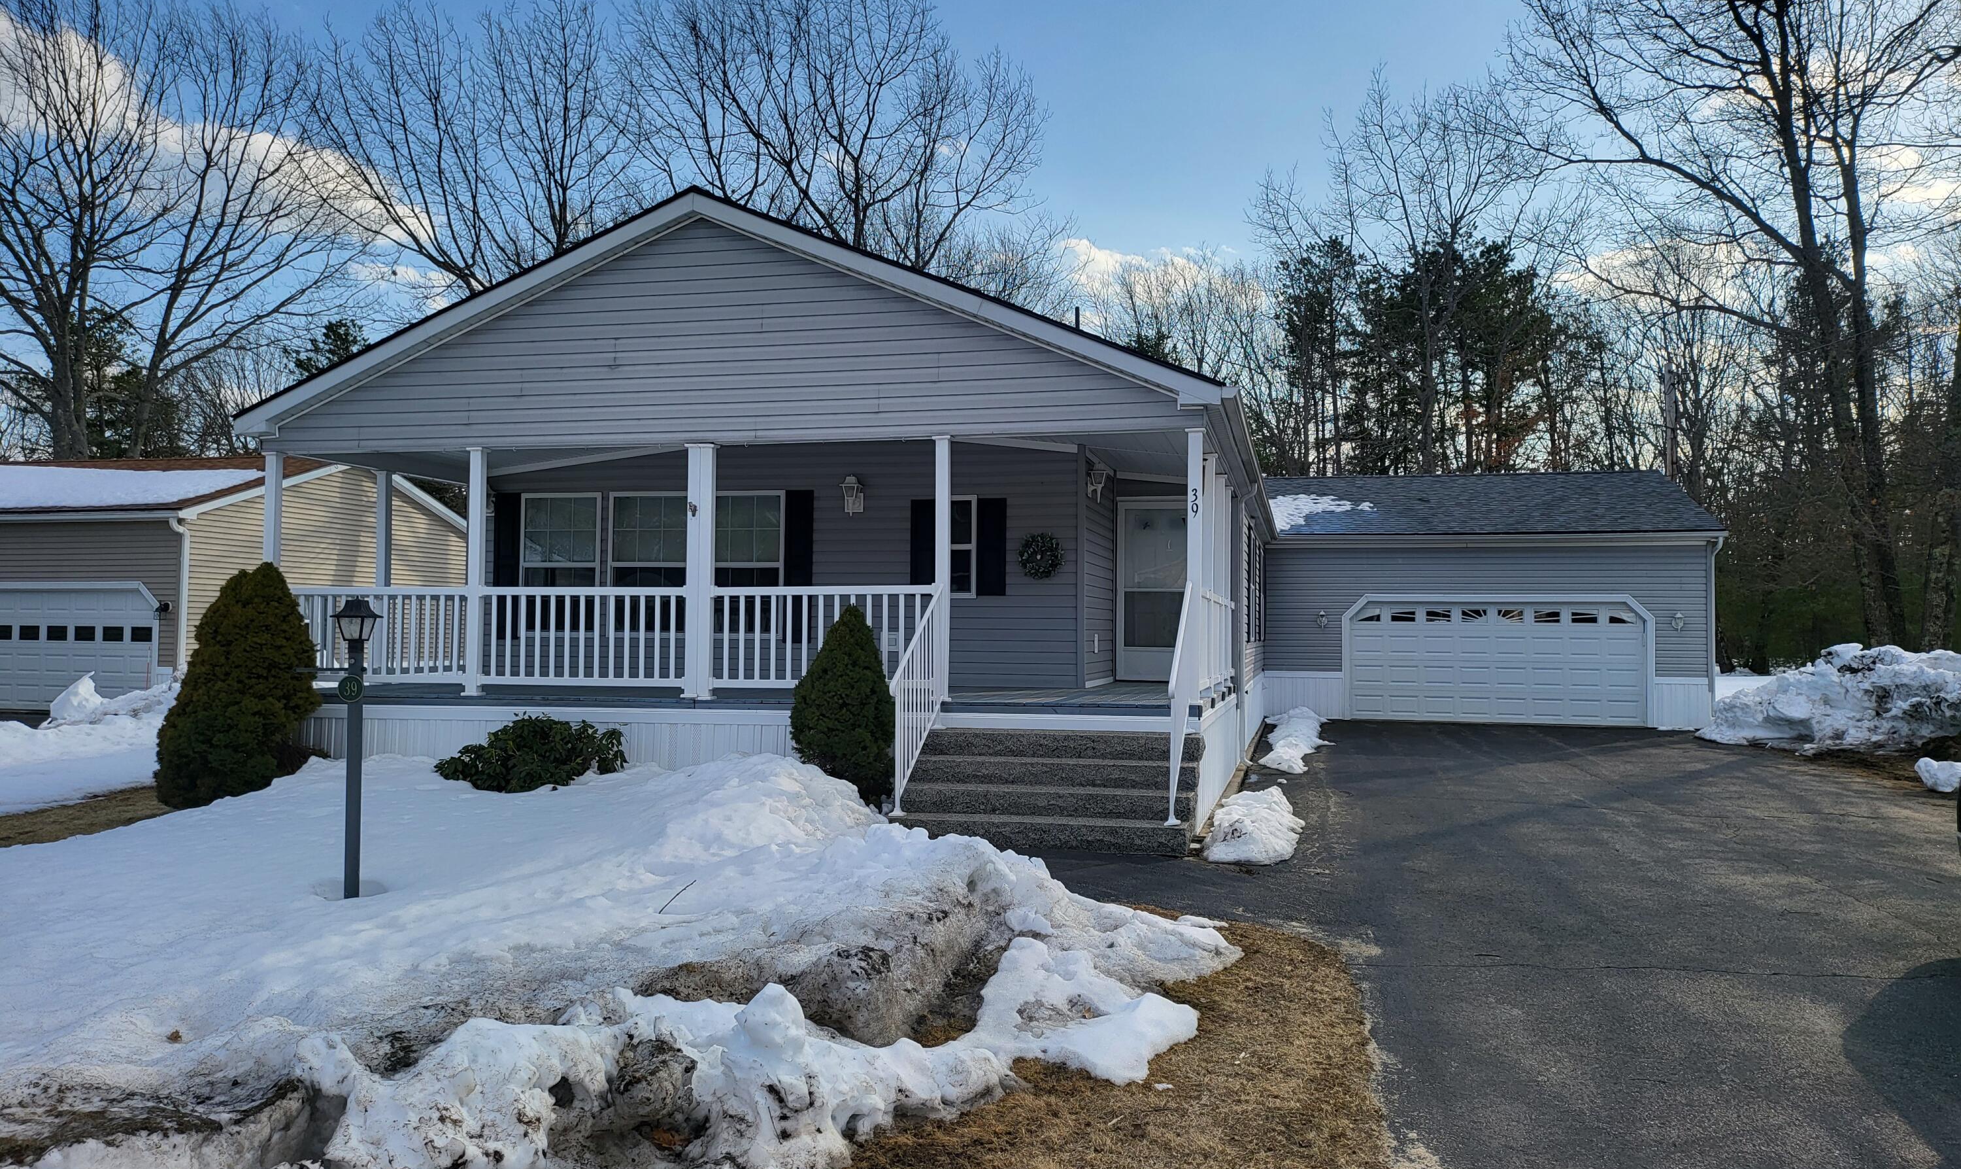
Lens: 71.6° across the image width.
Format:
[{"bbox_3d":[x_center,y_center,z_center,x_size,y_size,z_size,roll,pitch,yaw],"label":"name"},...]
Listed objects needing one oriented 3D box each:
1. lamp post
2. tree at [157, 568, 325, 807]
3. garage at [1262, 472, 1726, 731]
[{"bbox_3d":[-3.224,0.863,6.977,0.250,1.580,0.250,0,-2,14],"label":"lamp post"},{"bbox_3d":[-6.363,0.851,11.584,1.270,2.050,1.270,0,-2,14],"label":"tree"},{"bbox_3d":[9.827,0.162,27.799,7.650,4.800,8.900,0,-2,14],"label":"garage"}]

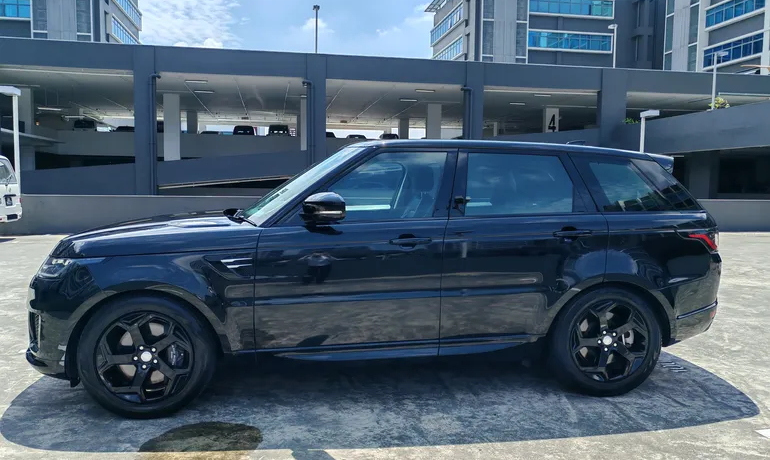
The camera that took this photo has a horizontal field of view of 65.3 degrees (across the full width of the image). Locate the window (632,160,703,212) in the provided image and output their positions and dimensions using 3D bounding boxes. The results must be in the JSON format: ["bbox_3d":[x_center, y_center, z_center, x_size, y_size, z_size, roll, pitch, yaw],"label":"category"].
[{"bbox_3d":[1.974,-0.308,4.212,0.490,0.360,0.120,-1,-10,-21],"label":"window"}]

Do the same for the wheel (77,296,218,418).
[{"bbox_3d":[-1.422,0.735,3.655,0.765,0.765,0.275,0,4,-9],"label":"wheel"}]

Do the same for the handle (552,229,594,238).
[{"bbox_3d":[1.210,0.024,3.884,0.265,0.045,0.060,0,4,-9],"label":"handle"}]

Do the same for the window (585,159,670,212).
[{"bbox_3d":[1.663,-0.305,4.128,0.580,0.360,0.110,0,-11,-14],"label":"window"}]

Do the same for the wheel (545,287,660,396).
[{"bbox_3d":[1.466,0.732,4.106,0.765,0.765,0.275,0,4,-9],"label":"wheel"}]

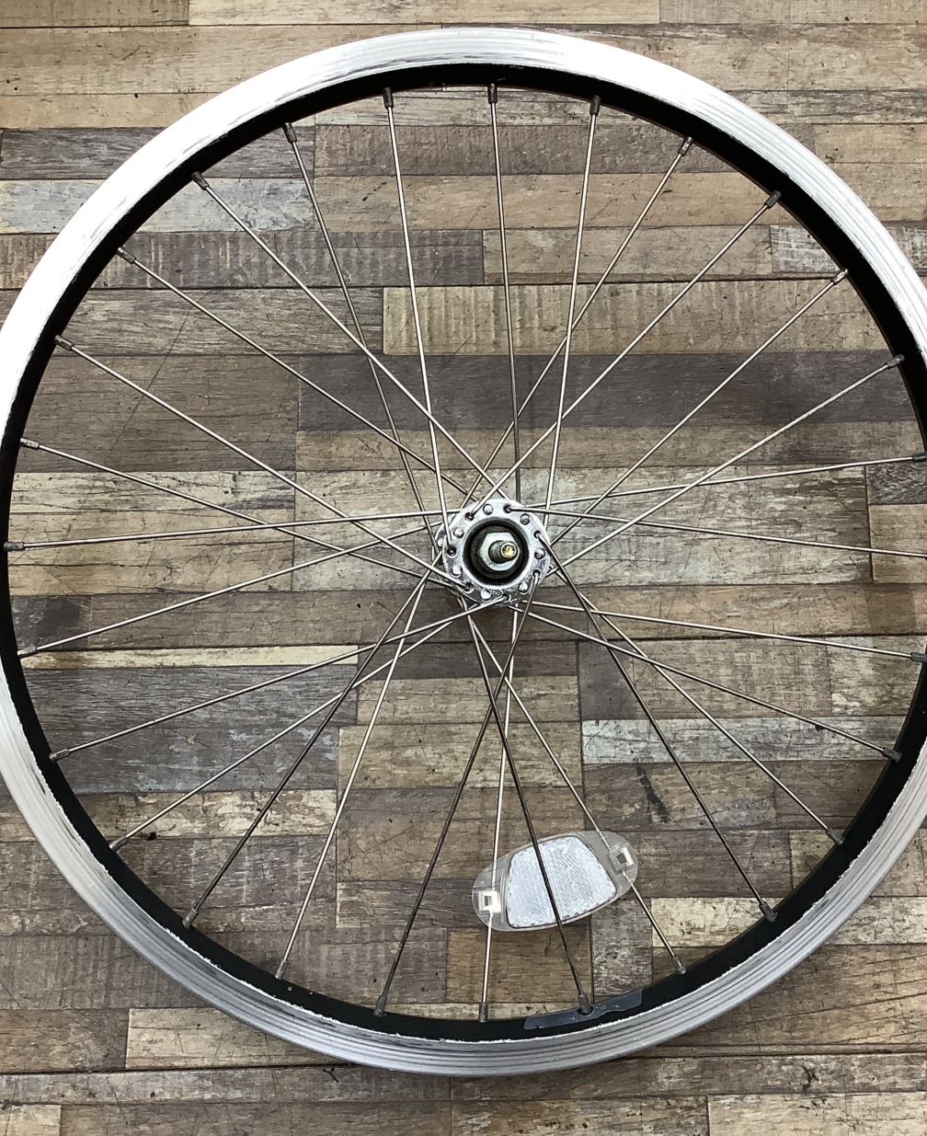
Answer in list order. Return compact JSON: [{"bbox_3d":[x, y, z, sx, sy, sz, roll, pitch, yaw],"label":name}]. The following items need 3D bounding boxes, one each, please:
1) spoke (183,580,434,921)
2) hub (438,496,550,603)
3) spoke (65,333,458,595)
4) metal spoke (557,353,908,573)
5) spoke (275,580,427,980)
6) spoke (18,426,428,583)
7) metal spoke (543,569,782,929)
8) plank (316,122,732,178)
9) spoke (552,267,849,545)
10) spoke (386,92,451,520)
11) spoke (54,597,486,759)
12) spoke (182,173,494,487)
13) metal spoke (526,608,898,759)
[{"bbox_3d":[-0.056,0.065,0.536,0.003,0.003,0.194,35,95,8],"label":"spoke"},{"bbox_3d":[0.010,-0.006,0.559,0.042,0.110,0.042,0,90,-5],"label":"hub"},{"bbox_3d":[-0.083,-0.043,0.548,0.201,0.005,0.004,31,88,6],"label":"spoke"},{"bbox_3d":[0.107,-0.041,0.564,0.202,0.005,0.004,-31,93,-14],"label":"metal spoke"},{"bbox_3d":[-0.044,0.082,0.568,0.004,0.004,0.183,21,80,-4],"label":"spoke"},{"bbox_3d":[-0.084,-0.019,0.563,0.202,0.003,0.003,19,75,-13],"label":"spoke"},{"bbox_3d":[0.081,0.069,0.562,0.004,0.005,0.202,-33,103,-4],"label":"metal spoke"},{"bbox_3d":[0.033,-0.207,0.679,0.212,0.010,0.029,-1,76,-1],"label":"plank"},{"bbox_3d":[0.093,-0.060,0.599,0.202,0.005,0.004,-43,93,8],"label":"spoke"},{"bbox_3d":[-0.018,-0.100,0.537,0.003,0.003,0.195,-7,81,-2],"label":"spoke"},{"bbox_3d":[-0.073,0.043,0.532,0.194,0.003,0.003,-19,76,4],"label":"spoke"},{"bbox_3d":[-0.043,-0.091,0.551,0.004,0.005,0.202,-43,84,-3],"label":"spoke"},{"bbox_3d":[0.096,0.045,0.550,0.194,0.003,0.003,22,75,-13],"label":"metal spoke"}]

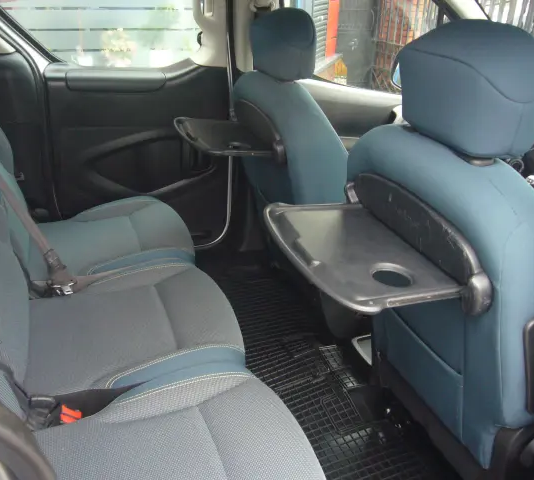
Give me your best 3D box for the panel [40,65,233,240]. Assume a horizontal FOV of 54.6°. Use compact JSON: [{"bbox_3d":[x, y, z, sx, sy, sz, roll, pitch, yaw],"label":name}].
[{"bbox_3d":[-0.425,-0.276,1.849,0.600,0.700,0.110,-8,26,-18],"label":"panel"}]

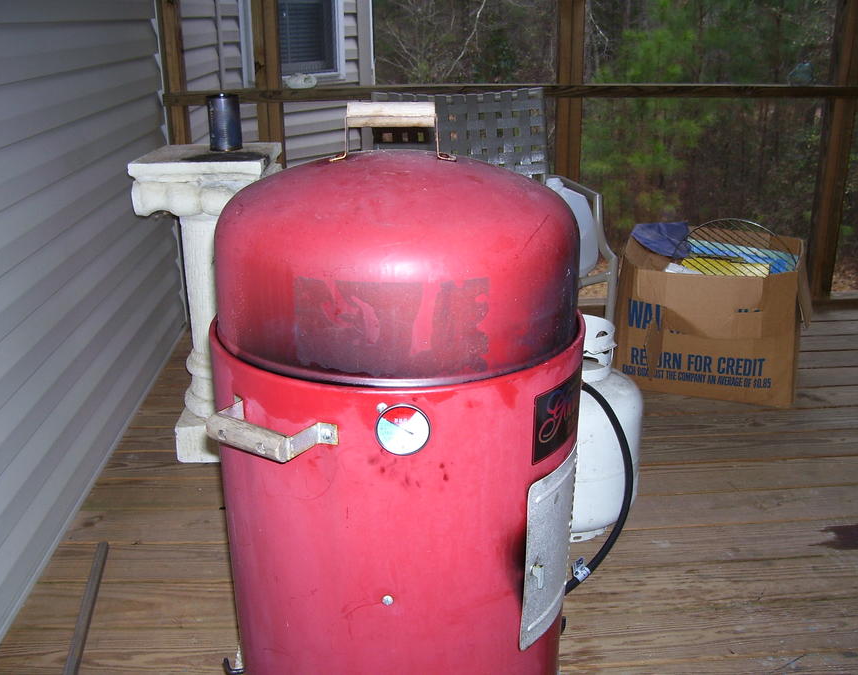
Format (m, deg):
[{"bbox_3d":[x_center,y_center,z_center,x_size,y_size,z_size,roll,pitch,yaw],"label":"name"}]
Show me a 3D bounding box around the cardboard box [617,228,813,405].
[{"bbox_3d":[0.848,-0.072,2.667,0.485,0.385,0.400,5,21,15],"label":"cardboard box"}]

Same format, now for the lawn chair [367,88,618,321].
[{"bbox_3d":[0.145,-0.240,2.484,0.560,0.845,0.640,-5,21,-12],"label":"lawn chair"}]

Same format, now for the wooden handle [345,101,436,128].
[{"bbox_3d":[-0.042,-0.247,0.983,0.100,0.030,0.030,-1,20,-2],"label":"wooden handle"}]

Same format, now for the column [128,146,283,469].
[{"bbox_3d":[-0.519,-0.085,2.229,0.300,0.746,0.300,-2,20,-4],"label":"column"}]

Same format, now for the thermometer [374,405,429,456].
[{"bbox_3d":[-0.025,0.090,0.870,0.056,0.056,0.018,-1,20,-1],"label":"thermometer"}]

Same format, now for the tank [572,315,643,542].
[{"bbox_3d":[0.280,0.197,1.865,0.312,0.455,0.312,13,24,32],"label":"tank"}]

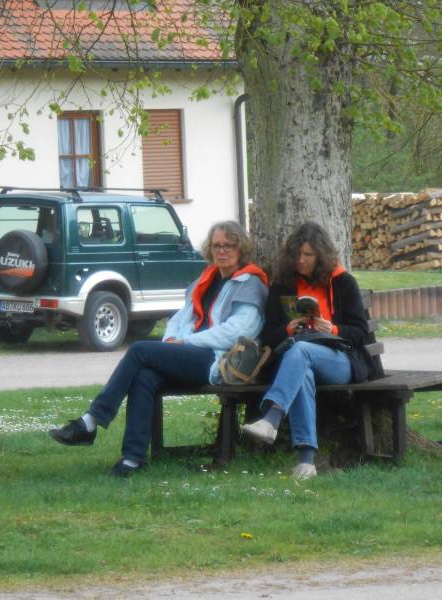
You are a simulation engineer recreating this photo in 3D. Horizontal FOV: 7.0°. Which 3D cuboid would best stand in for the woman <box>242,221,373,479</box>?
[{"bbox_3d":[0.446,0.235,18.255,0.590,1.260,0.880,-1,2,12],"label":"woman"}]

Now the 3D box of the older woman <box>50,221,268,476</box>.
[{"bbox_3d":[-0.304,0.237,18.675,1.080,1.260,0.580,-3,3,-28],"label":"older woman"}]

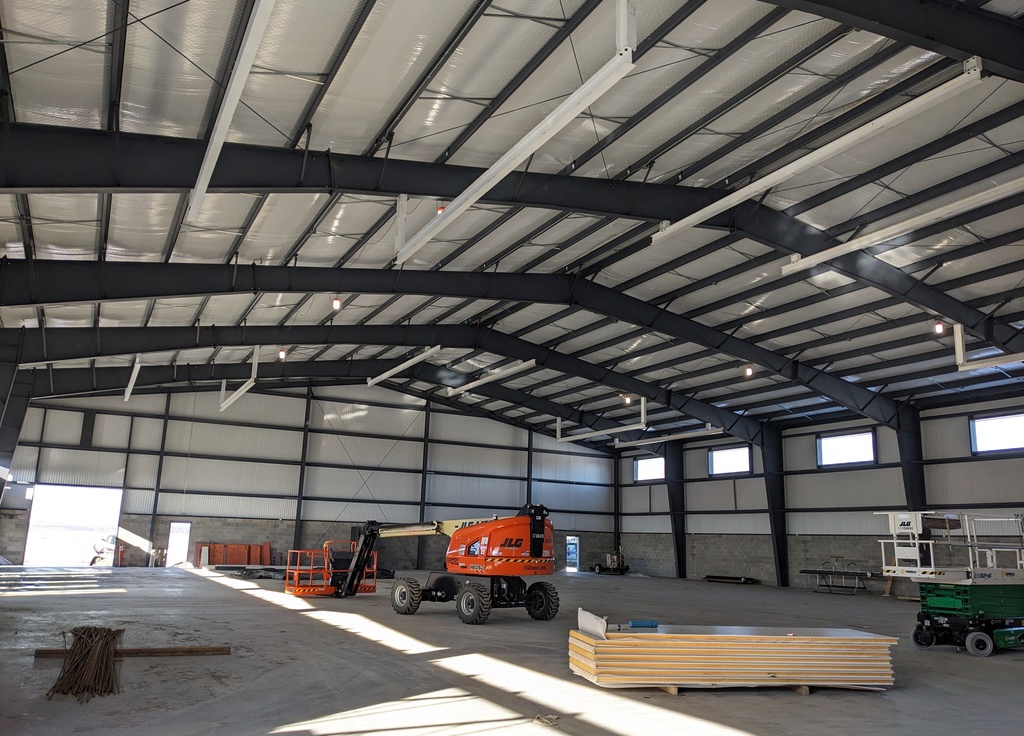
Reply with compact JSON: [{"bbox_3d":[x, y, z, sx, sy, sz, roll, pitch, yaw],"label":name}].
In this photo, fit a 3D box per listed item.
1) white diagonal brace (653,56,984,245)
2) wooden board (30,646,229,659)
[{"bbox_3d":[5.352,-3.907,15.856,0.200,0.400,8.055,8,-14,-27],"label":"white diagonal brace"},{"bbox_3d":[-5.428,4.131,11.580,2.590,0.090,0.100,6,-13,-19],"label":"wooden board"}]

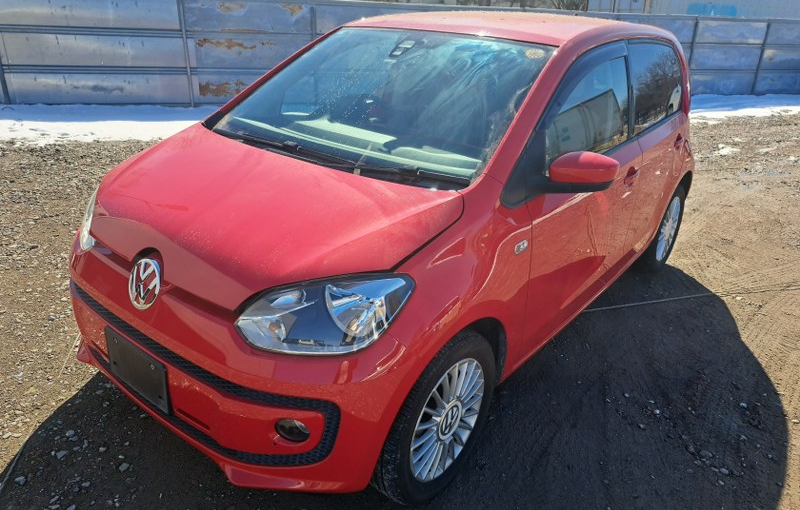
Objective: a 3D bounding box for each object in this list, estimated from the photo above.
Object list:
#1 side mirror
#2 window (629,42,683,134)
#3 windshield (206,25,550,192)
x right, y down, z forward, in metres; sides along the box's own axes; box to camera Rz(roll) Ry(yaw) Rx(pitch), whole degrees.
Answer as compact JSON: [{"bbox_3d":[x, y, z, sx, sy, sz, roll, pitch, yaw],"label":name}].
[{"bbox_3d":[0.573,-0.262,1.754,0.195,0.140,0.120,14,25,23],"label":"side mirror"},{"bbox_3d":[1.306,-0.880,2.810,0.060,0.400,0.730,-2,14,41],"label":"window"},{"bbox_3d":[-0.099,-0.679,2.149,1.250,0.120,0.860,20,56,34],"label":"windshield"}]

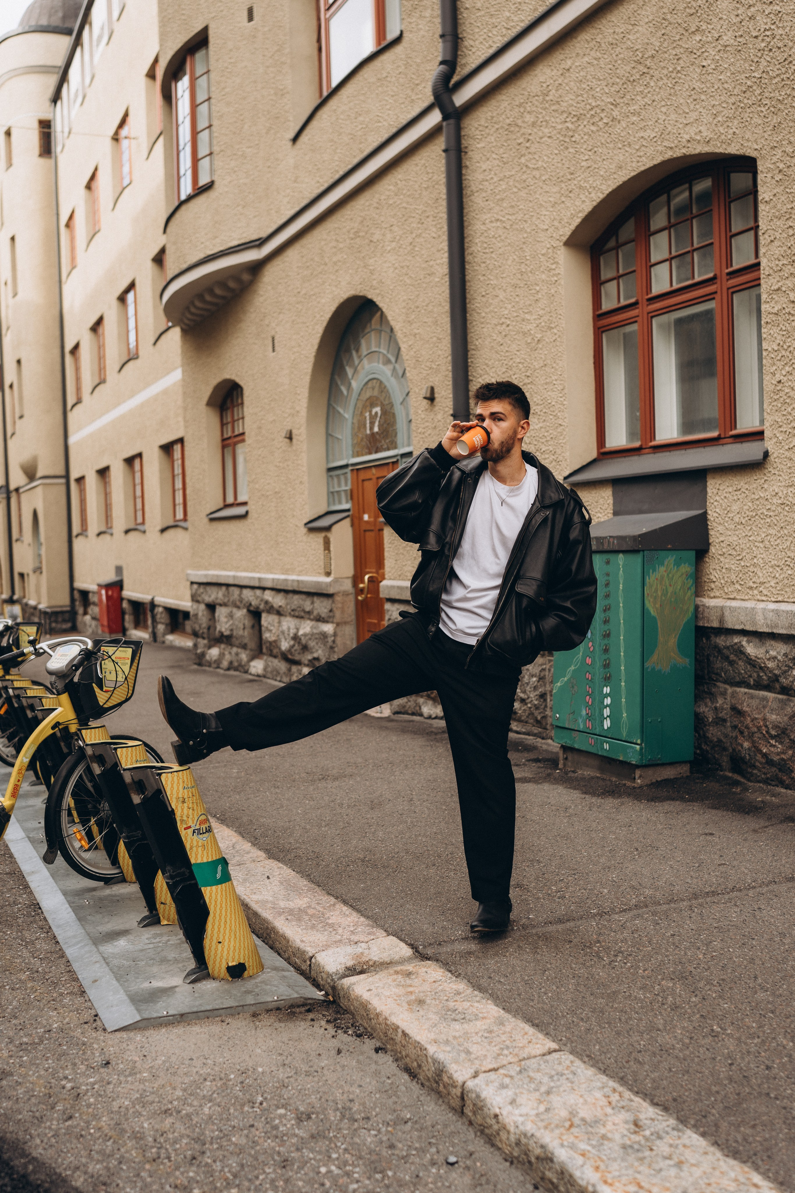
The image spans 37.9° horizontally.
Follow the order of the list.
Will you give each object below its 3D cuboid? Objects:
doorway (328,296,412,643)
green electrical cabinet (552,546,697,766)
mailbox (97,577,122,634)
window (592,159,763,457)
[{"bbox_3d":[-0.198,-0.946,10.823,0.250,3.620,2.530,-3,3,-24],"label":"doorway"},{"bbox_3d":[1.241,0.304,6.482,0.335,1.120,0.840,-3,3,-25],"label":"green electrical cabinet"},{"bbox_3d":[-6.551,0.199,26.361,0.380,1.240,0.980,-3,3,-24],"label":"mailbox"},{"bbox_3d":[1.669,-1.650,6.718,0.140,1.585,1.790,-3,3,-24],"label":"window"}]

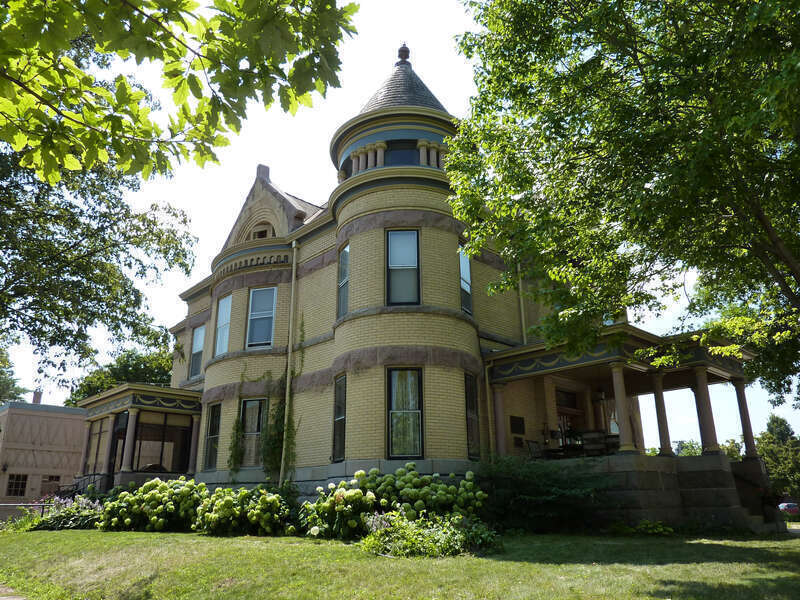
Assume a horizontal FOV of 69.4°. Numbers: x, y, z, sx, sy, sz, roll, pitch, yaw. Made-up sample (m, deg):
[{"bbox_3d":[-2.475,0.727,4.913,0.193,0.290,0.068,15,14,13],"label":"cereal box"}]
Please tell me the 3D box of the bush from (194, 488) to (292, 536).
[{"bbox_3d":[-3.683,5.095,13.950,1.500,1.070,1.750,17,-26,-41],"label":"bush"}]

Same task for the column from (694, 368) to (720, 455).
[{"bbox_3d":[7.001,2.468,13.209,0.340,2.000,0.340,17,-26,-41],"label":"column"}]

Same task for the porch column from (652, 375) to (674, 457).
[{"bbox_3d":[6.316,2.736,13.931,0.340,2.000,0.340,17,-26,-41],"label":"porch column"}]

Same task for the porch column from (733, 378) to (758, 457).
[{"bbox_3d":[8.824,3.008,14.770,0.340,2.000,0.340,17,-26,-41],"label":"porch column"}]

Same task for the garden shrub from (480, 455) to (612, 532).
[{"bbox_3d":[3.041,4.247,12.697,1.600,1.500,2.300,17,-26,-41],"label":"garden shrub"}]

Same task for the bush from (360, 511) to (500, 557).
[{"bbox_3d":[0.515,4.109,10.205,2.350,0.720,1.500,-1,-19,2],"label":"bush"}]

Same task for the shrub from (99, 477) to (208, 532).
[{"bbox_3d":[-6.761,5.592,15.831,1.900,1.360,2.300,17,-26,-41],"label":"shrub"}]

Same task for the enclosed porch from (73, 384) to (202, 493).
[{"bbox_3d":[-9.475,5.656,20.457,2.800,4.200,5.400,17,-26,-41],"label":"enclosed porch"}]

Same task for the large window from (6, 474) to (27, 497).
[{"bbox_3d":[-20.837,10.082,31.402,0.900,1.100,0.140,17,-26,-41],"label":"large window"}]

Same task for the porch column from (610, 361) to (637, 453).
[{"bbox_3d":[5.018,2.387,12.931,0.340,2.000,0.340,17,-26,-41],"label":"porch column"}]

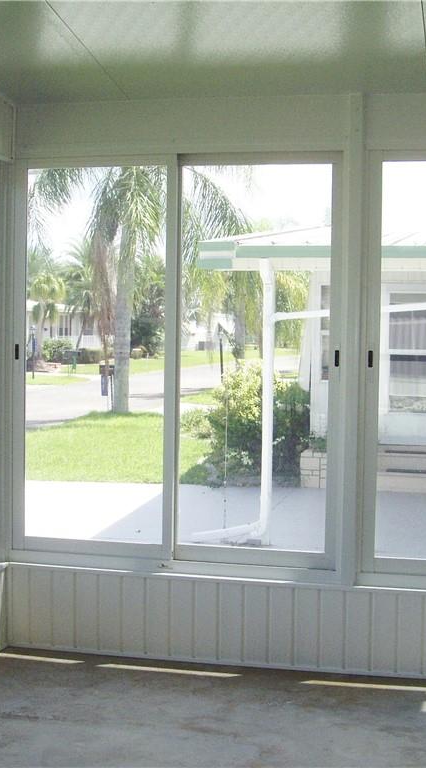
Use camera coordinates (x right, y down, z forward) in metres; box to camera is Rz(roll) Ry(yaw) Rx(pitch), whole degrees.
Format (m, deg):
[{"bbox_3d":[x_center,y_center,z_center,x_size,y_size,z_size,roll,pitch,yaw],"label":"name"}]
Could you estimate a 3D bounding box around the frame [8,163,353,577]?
[{"bbox_3d":[-0.161,-0.096,4.491,1.388,1.654,0.100,2,3,13],"label":"frame"}]

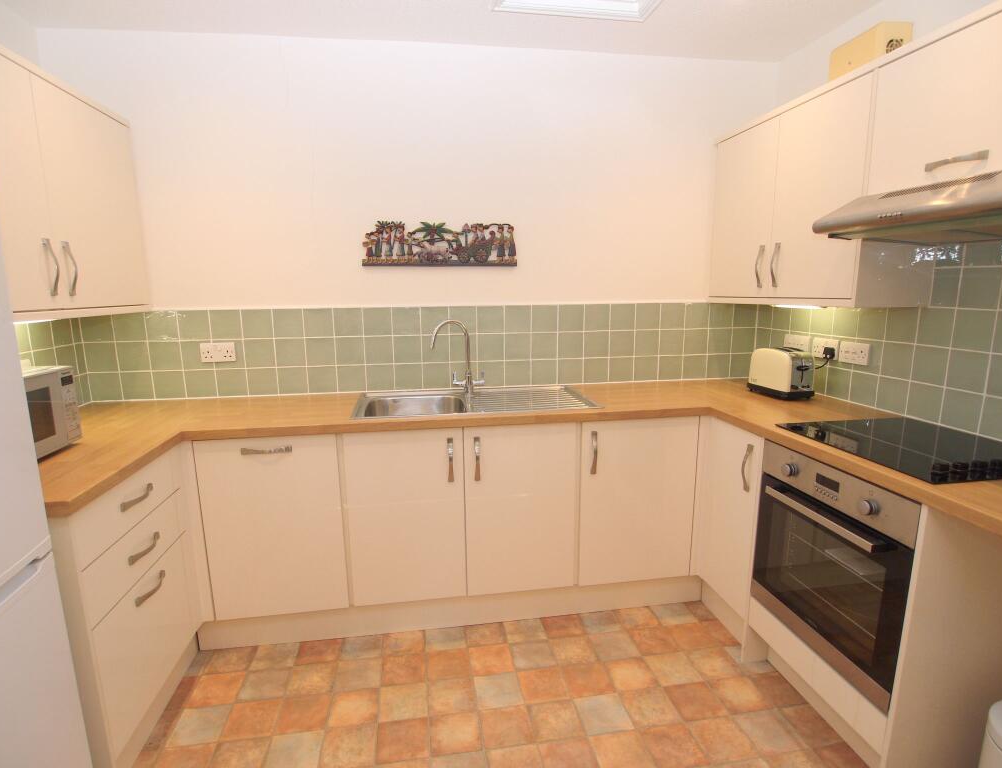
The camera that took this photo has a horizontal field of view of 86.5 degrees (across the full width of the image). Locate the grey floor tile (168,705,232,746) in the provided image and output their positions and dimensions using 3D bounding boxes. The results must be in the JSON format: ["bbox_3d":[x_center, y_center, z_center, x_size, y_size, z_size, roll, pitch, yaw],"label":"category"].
[{"bbox_3d":[-0.968,1.099,1.709,0.155,0.010,0.154,-2,10,-9],"label":"grey floor tile"}]

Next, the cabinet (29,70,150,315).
[{"bbox_3d":[-1.649,-0.651,1.968,0.307,0.732,0.570,-2,10,-8],"label":"cabinet"}]

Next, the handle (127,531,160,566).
[{"bbox_3d":[-1.074,0.502,1.625,0.027,0.024,0.174,-2,10,-8],"label":"handle"}]

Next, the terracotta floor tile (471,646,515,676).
[{"bbox_3d":[-0.038,1.056,2.040,0.160,0.010,0.160,-2,10,-9],"label":"terracotta floor tile"}]

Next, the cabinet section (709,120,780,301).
[{"bbox_3d":[1.252,-0.768,2.447,0.317,0.729,0.460,-2,10,-8],"label":"cabinet section"}]

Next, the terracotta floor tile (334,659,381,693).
[{"bbox_3d":[-0.523,1.079,1.974,0.160,0.010,0.161,-2,10,-8],"label":"terracotta floor tile"}]

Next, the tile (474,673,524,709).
[{"bbox_3d":[-0.010,1.089,1.888,0.156,0.010,0.159,-2,10,-8],"label":"tile"}]

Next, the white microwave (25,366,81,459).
[{"bbox_3d":[-1.518,0.110,1.496,0.350,0.256,0.455,-2,10,-8],"label":"white microwave"}]

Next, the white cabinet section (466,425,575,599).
[{"bbox_3d":[0.044,0.467,2.464,0.455,0.724,0.586,-2,10,-8],"label":"white cabinet section"}]

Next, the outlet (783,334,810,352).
[{"bbox_3d":[1.394,-0.185,2.509,0.012,0.087,0.150,-2,10,-8],"label":"outlet"}]

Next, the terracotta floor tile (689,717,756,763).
[{"bbox_3d":[0.684,1.095,1.635,0.155,0.010,0.154,-2,10,-9],"label":"terracotta floor tile"}]

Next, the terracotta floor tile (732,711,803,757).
[{"bbox_3d":[0.860,1.127,1.716,0.160,0.010,0.162,-2,11,-9],"label":"terracotta floor tile"}]

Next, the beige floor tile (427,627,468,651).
[{"bbox_3d":[-0.224,1.036,2.162,0.160,0.010,0.148,-2,10,-9],"label":"beige floor tile"}]

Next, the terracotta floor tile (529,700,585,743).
[{"bbox_3d":[0.184,1.122,1.772,0.161,0.010,0.158,-2,11,-9],"label":"terracotta floor tile"}]

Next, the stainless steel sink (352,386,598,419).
[{"bbox_3d":[-0.121,0.146,2.313,0.972,0.165,0.508,-2,10,-8],"label":"stainless steel sink"}]

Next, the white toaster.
[{"bbox_3d":[1.233,-0.053,2.351,0.148,0.197,0.258,-3,10,-15],"label":"white toaster"}]

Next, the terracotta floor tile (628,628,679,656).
[{"bbox_3d":[0.616,1.040,2.150,0.157,0.010,0.156,-2,10,-9],"label":"terracotta floor tile"}]

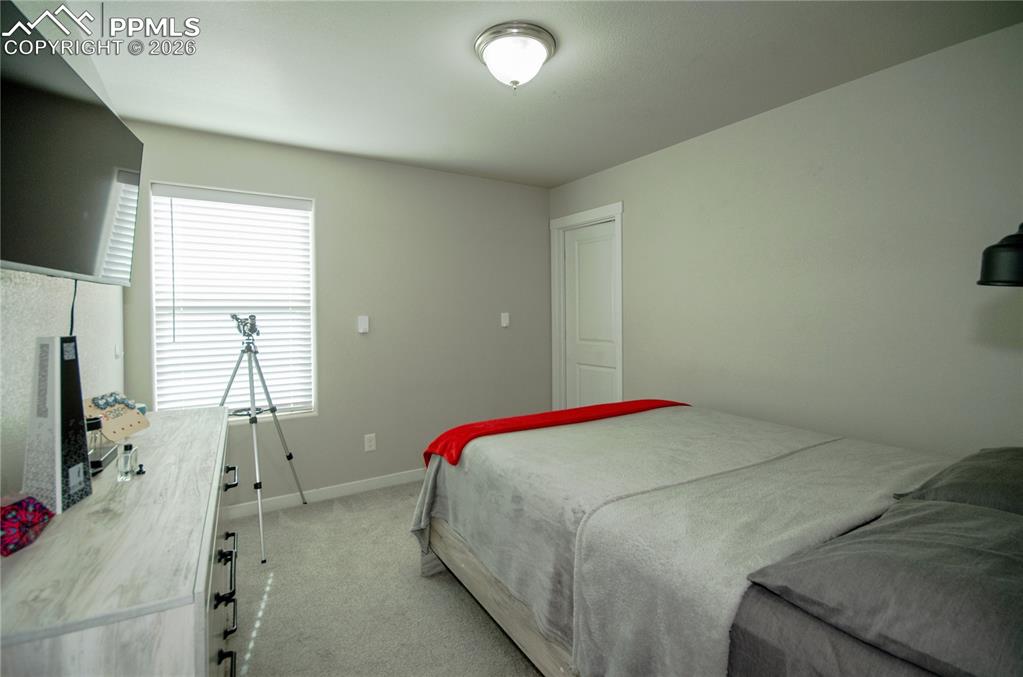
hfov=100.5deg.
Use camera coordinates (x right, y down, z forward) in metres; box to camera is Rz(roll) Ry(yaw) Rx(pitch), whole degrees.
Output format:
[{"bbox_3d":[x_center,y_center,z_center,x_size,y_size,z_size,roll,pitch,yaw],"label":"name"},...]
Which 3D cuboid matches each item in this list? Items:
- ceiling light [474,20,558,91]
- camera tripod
[{"bbox_3d":[0.017,-1.140,1.774,0.340,0.170,0.340,0,4,0],"label":"ceiling light"},{"bbox_3d":[-1.517,0.529,2.463,0.710,1.320,0.630,-3,5,-39],"label":"camera tripod"}]

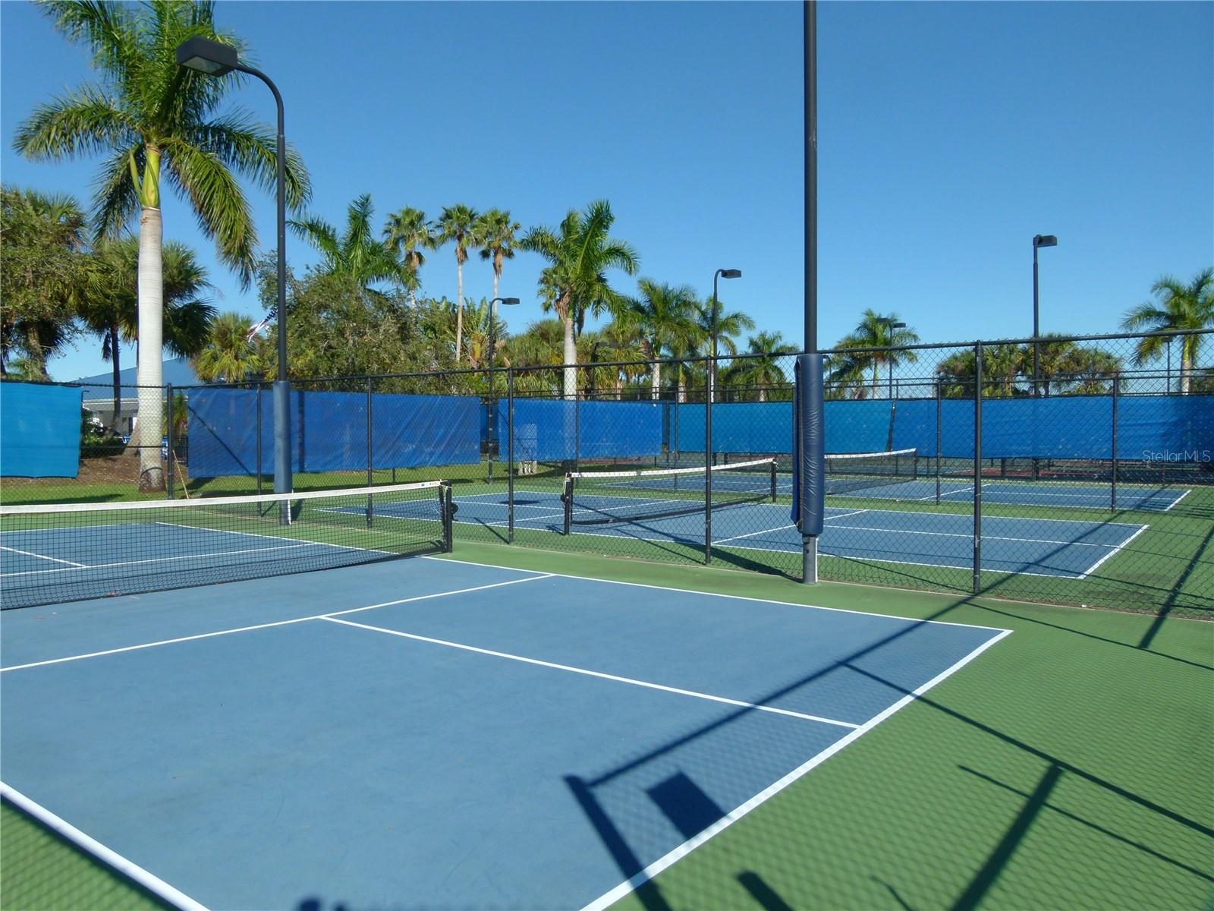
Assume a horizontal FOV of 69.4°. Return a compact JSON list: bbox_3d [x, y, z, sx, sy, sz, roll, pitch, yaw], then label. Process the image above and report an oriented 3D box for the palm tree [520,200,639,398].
[{"bbox_3d":[-1.224,-5.601,38.500,5.100,11.000,5.100,0,1,-2],"label":"palm tree"}]

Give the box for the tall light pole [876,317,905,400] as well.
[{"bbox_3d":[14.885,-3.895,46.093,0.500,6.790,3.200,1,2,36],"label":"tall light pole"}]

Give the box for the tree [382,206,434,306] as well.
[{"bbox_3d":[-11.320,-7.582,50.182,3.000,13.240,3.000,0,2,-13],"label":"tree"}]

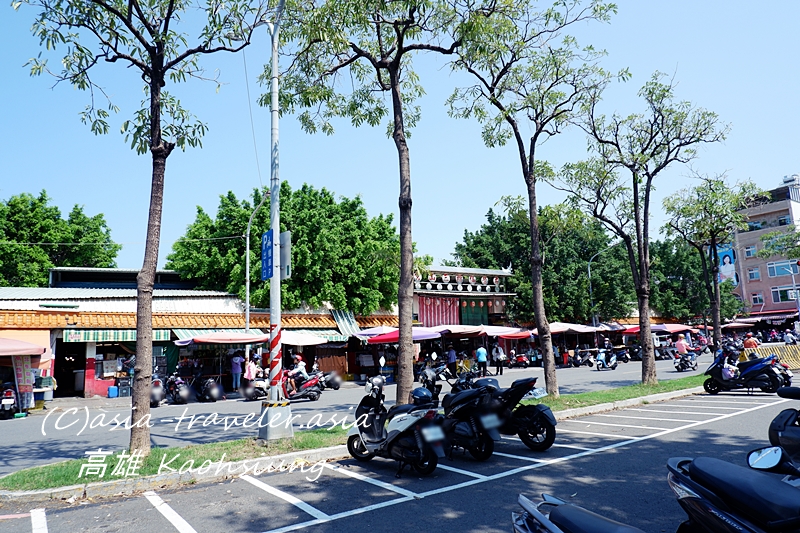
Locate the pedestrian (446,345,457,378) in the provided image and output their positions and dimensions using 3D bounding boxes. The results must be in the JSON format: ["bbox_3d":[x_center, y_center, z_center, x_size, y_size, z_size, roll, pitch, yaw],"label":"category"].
[{"bbox_3d":[2.434,4.581,24.626,0.500,1.600,0.380,7,-13,-44],"label":"pedestrian"}]

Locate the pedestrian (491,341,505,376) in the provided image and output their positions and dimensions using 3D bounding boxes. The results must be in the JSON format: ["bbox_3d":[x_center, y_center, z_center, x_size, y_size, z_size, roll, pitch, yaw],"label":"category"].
[{"bbox_3d":[4.714,4.520,25.015,0.550,1.600,0.400,-6,-10,23],"label":"pedestrian"}]

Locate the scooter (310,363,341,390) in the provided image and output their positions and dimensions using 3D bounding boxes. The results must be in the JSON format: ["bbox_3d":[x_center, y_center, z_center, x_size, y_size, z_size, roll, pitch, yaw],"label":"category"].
[{"bbox_3d":[-2.995,4.488,21.001,0.680,1.120,1.820,6,-13,-44],"label":"scooter"}]

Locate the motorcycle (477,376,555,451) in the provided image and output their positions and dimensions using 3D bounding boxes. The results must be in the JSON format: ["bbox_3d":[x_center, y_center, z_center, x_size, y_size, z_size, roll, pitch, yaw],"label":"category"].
[{"bbox_3d":[1.509,2.153,7.713,0.780,1.080,2.000,4,-11,-35],"label":"motorcycle"}]

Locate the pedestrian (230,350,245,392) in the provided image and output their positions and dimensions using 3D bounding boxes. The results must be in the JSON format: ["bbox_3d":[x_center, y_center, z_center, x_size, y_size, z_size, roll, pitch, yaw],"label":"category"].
[{"bbox_3d":[-6.538,4.226,20.580,0.500,1.620,0.420,-1,-9,-8],"label":"pedestrian"}]

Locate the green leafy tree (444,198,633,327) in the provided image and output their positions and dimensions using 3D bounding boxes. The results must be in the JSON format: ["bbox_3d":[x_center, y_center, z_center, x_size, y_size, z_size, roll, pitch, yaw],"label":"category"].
[{"bbox_3d":[12.174,1.732,46.052,15.500,13.200,13.000,4,-11,-37],"label":"green leafy tree"}]

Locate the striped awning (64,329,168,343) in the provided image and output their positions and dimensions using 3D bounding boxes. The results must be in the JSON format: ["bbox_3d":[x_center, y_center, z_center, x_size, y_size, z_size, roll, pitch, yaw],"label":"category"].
[{"bbox_3d":[-11.383,2.819,20.700,3.850,0.540,0.330,5,-12,-37],"label":"striped awning"}]

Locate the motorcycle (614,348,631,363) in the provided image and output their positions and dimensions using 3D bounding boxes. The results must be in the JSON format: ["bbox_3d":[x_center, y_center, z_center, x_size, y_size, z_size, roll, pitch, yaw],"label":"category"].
[{"bbox_3d":[14.280,5.799,33.756,0.680,1.120,1.820,5,-12,-38],"label":"motorcycle"}]

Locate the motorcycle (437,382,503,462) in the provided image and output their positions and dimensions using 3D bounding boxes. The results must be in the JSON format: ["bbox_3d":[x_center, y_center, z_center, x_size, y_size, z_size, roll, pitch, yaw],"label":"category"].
[{"bbox_3d":[0.656,2.019,7.128,0.700,1.140,1.880,4,-12,-37],"label":"motorcycle"}]

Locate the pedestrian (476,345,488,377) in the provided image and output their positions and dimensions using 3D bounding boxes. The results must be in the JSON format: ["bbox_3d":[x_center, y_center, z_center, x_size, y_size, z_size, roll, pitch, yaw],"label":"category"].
[{"bbox_3d":[3.938,4.531,24.728,0.500,1.580,0.380,-2,-9,0],"label":"pedestrian"}]

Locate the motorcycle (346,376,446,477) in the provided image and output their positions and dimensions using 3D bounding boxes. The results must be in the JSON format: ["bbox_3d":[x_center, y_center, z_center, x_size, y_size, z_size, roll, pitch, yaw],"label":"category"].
[{"bbox_3d":[-0.080,1.974,6.550,0.690,1.120,1.780,5,-12,-39],"label":"motorcycle"}]

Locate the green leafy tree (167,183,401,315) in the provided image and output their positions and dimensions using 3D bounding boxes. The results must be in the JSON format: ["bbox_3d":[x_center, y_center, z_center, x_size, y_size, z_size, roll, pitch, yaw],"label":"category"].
[{"bbox_3d":[-7.515,0.961,32.772,14.000,12.200,12.000,4,-11,-37],"label":"green leafy tree"}]

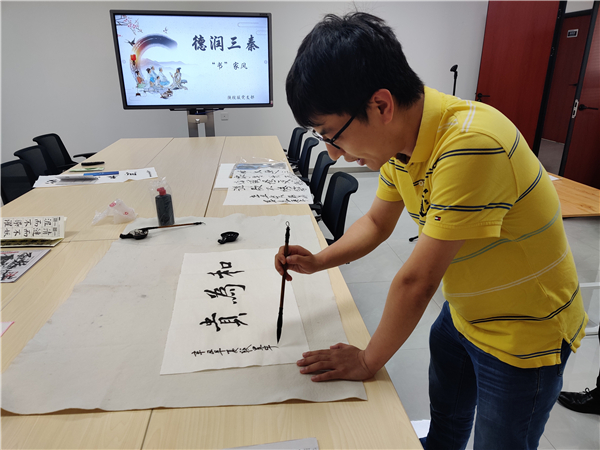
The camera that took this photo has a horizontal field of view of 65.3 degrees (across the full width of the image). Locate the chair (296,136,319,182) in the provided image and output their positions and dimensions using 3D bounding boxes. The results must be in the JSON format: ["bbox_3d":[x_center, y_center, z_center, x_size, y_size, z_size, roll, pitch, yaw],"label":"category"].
[{"bbox_3d":[-0.147,-0.187,3.572,0.580,0.910,0.590,-2,19,-6],"label":"chair"}]

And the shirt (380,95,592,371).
[{"bbox_3d":[0.408,-0.009,1.054,0.360,0.650,0.470,-18,20,0],"label":"shirt"}]

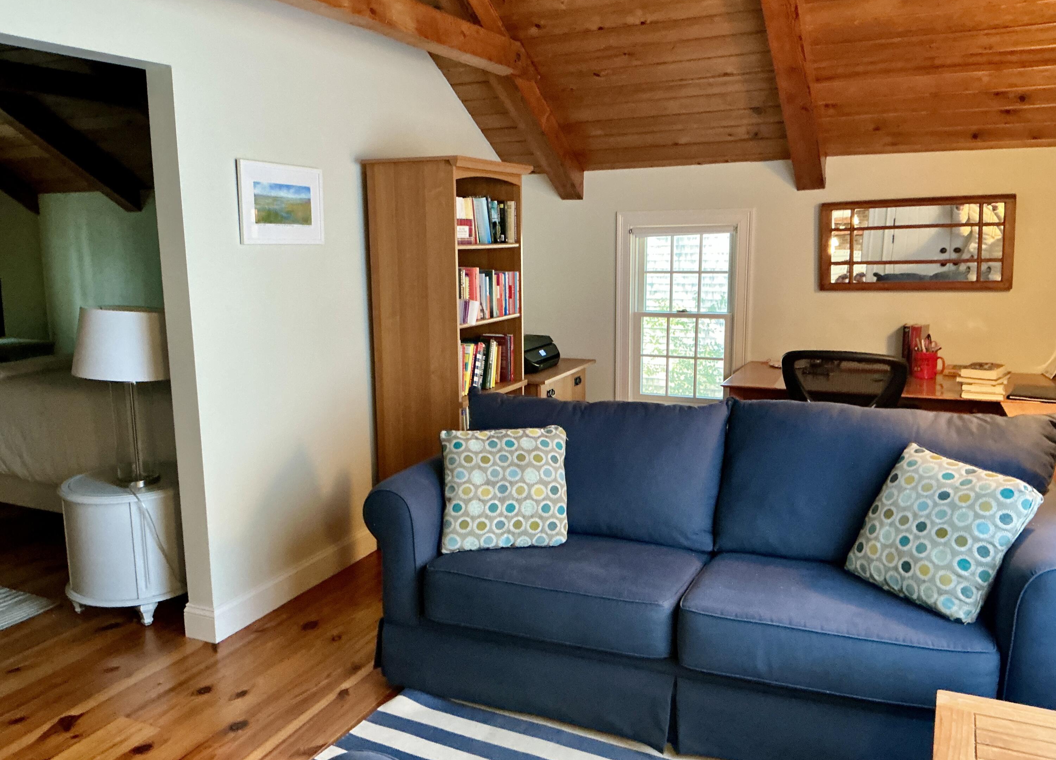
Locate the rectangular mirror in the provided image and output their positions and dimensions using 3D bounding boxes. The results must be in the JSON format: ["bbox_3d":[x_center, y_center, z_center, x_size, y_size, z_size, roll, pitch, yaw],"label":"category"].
[{"bbox_3d":[1.964,-0.687,4.356,0.905,0.470,0.032,3,10,24],"label":"rectangular mirror"}]

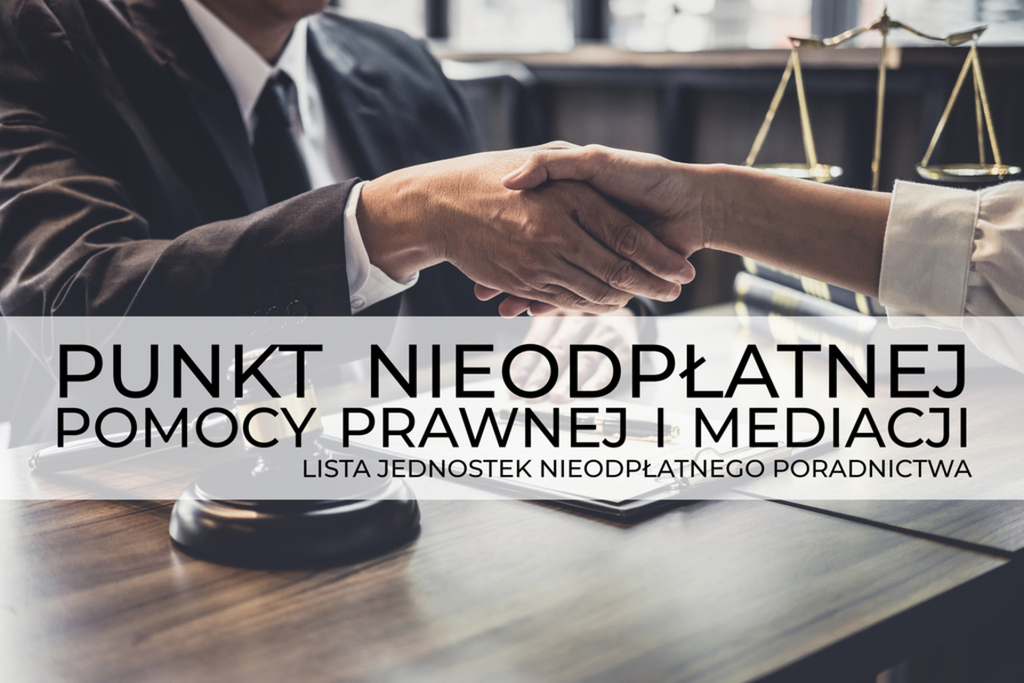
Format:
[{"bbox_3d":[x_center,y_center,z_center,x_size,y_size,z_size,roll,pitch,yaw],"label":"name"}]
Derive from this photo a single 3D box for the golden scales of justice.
[{"bbox_3d":[0.339,-0.202,1.390,0.255,0.220,0.100,6,13,23],"label":"golden scales of justice"}]

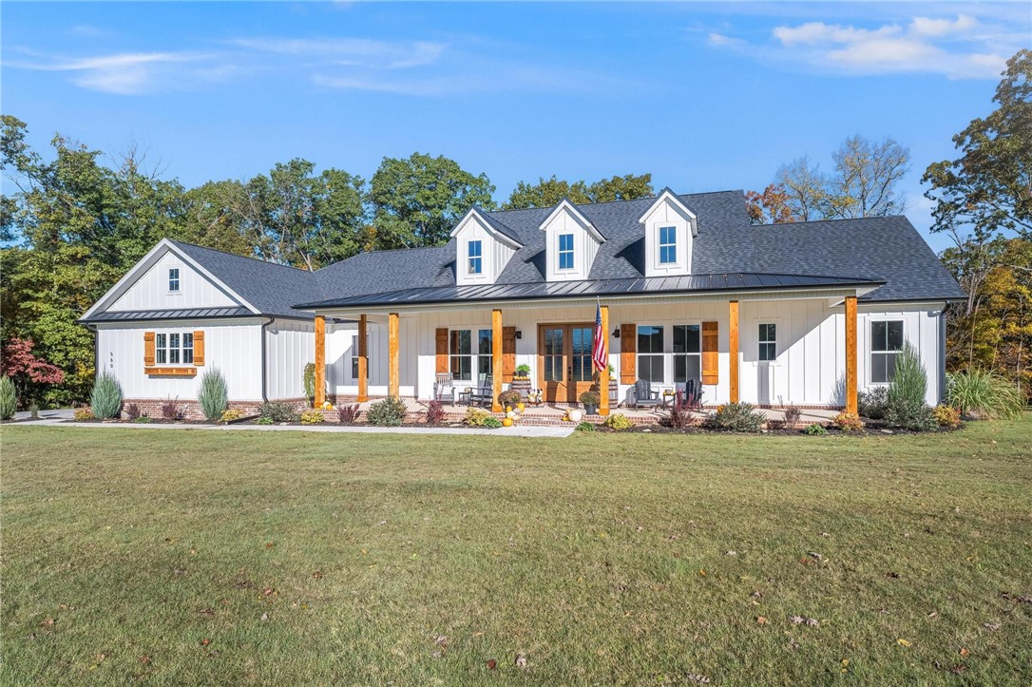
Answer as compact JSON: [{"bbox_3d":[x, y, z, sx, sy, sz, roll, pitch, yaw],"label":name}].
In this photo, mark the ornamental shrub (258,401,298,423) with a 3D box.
[{"bbox_3d":[-7.534,2.174,17.300,1.160,0.650,1.080,0,-2,17],"label":"ornamental shrub"}]

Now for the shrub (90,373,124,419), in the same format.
[{"bbox_3d":[-15.422,1.950,20.500,1.030,1.830,1.020,0,-2,17],"label":"shrub"}]

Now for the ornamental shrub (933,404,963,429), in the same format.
[{"bbox_3d":[9.895,1.658,12.500,0.580,0.530,0.570,0,-2,17],"label":"ornamental shrub"}]

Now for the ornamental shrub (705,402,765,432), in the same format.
[{"bbox_3d":[5.000,1.677,12.400,1.220,0.660,1.080,0,-2,17],"label":"ornamental shrub"}]

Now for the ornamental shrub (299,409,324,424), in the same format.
[{"bbox_3d":[-5.943,2.124,15.800,0.660,0.410,0.620,0,-2,17],"label":"ornamental shrub"}]

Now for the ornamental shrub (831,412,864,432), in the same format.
[{"bbox_3d":[7.270,1.693,11.900,0.640,0.450,0.620,0,-2,17],"label":"ornamental shrub"}]

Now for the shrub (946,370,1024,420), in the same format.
[{"bbox_3d":[12.343,1.348,14.300,1.700,1.320,1.650,0,-2,17],"label":"shrub"}]

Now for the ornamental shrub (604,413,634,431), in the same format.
[{"bbox_3d":[2.464,1.876,12.950,0.680,0.410,0.640,0,-2,17],"label":"ornamental shrub"}]

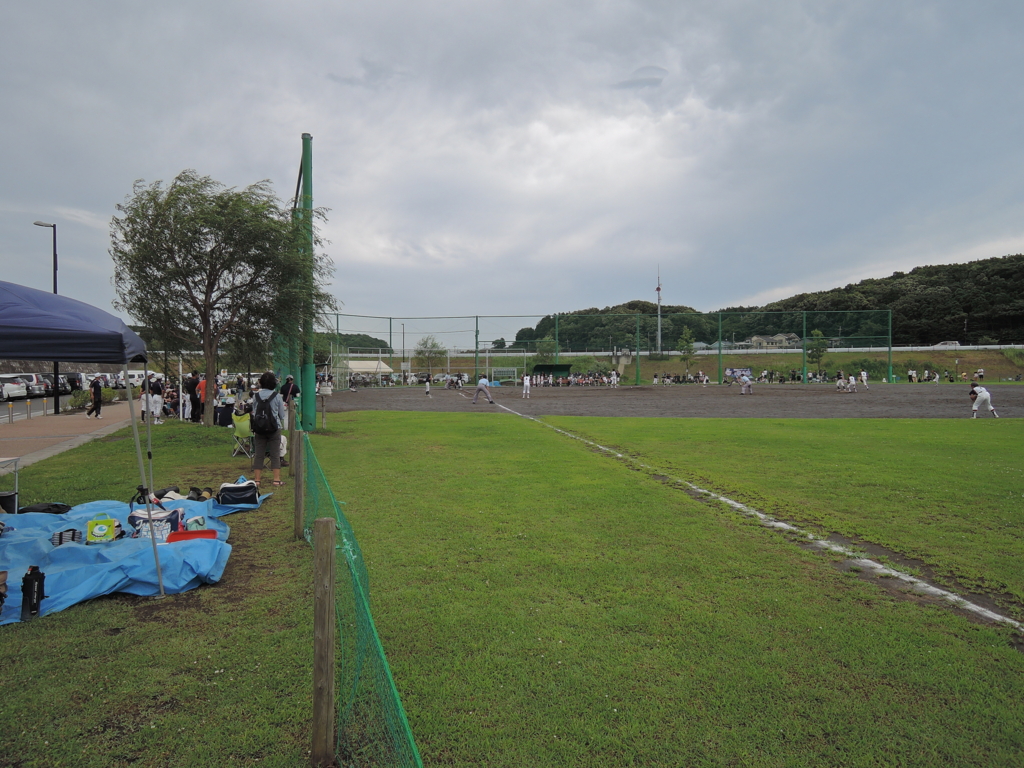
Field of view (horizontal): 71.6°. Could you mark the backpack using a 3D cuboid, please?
[{"bbox_3d":[-3.451,0.426,9.920,0.360,0.550,0.220,0,1,-1],"label":"backpack"}]

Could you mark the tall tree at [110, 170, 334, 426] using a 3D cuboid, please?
[{"bbox_3d":[-8.889,-2.625,21.800,6.700,7.700,6.400,0,1,0],"label":"tall tree"}]

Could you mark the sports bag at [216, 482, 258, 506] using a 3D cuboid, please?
[{"bbox_3d":[-3.330,1.329,8.660,0.480,0.260,0.230,0,1,0],"label":"sports bag"}]

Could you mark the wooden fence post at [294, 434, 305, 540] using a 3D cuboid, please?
[{"bbox_3d":[-2.053,0.971,6.860,0.088,1.035,0.088,0,1,0],"label":"wooden fence post"}]

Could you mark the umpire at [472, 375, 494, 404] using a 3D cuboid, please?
[{"bbox_3d":[-1.439,0.283,36.500,1.050,1.470,0.750,0,1,3],"label":"umpire"}]

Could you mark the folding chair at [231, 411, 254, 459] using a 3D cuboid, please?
[{"bbox_3d":[-5.048,0.970,13.500,0.500,0.860,0.500,0,1,21],"label":"folding chair"}]

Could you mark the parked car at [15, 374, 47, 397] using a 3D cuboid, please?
[{"bbox_3d":[-36.000,0.160,50.500,4.500,1.740,1.720,0,1,-16],"label":"parked car"}]

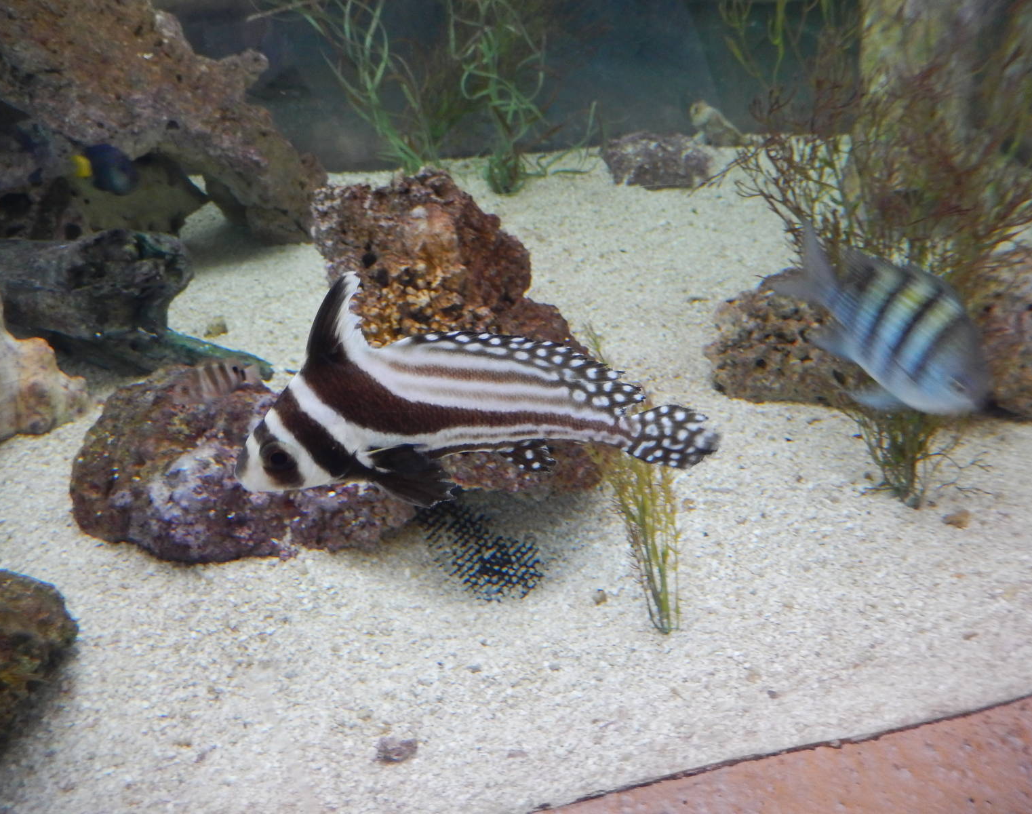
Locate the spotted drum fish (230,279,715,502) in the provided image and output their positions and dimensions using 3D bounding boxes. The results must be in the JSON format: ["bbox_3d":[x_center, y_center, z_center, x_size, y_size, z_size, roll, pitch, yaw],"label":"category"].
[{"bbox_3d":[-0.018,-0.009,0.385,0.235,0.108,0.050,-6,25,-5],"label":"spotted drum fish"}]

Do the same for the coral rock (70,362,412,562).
[{"bbox_3d":[-0.182,0.038,0.560,0.232,0.090,0.150,0,32,0],"label":"coral rock"}]

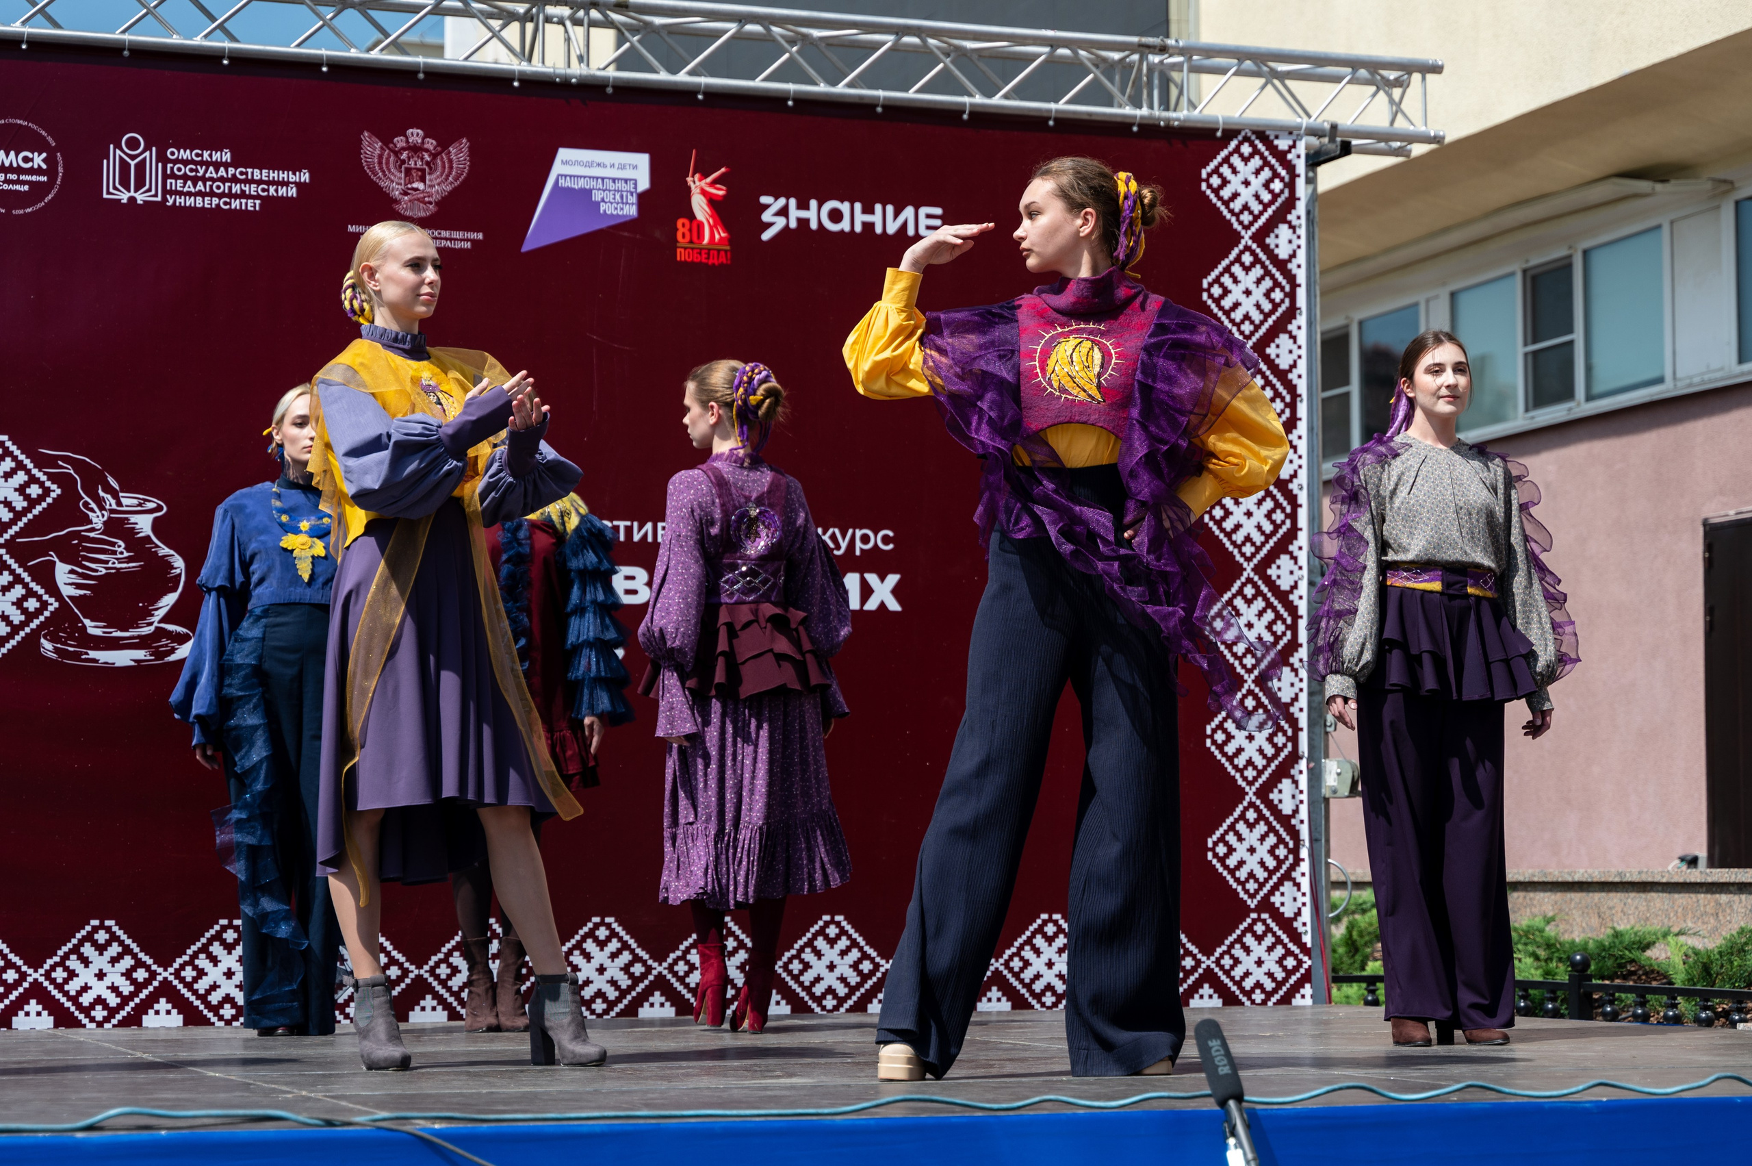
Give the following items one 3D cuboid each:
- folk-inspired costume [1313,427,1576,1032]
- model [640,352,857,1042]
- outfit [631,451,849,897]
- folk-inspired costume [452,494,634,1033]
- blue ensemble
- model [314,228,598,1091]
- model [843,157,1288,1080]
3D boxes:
[{"bbox_3d":[1.386,0.346,6.985,0.620,1.466,0.380,0,-6,-3],"label":"folk-inspired costume"},{"bbox_3d":[-0.347,0.292,7.619,0.560,1.776,0.420,1,-7,-12],"label":"model"},{"bbox_3d":[-0.347,0.253,7.623,0.560,1.213,0.420,1,-7,-12],"label":"outfit"},{"bbox_3d":[-0.981,0.467,7.833,0.600,1.499,0.400,1,-6,-9],"label":"folk-inspired costume"},{"bbox_3d":[-1.604,0.336,7.848,0.580,1.770,0.360,3,-7,-25],"label":"blue ensemble"},{"bbox_3d":[-0.892,0.115,6.100,0.560,1.804,0.480,6,-8,-41],"label":"model"},{"bbox_3d":[0.366,0.090,5.494,0.800,1.686,0.480,-1,-7,13],"label":"model"}]

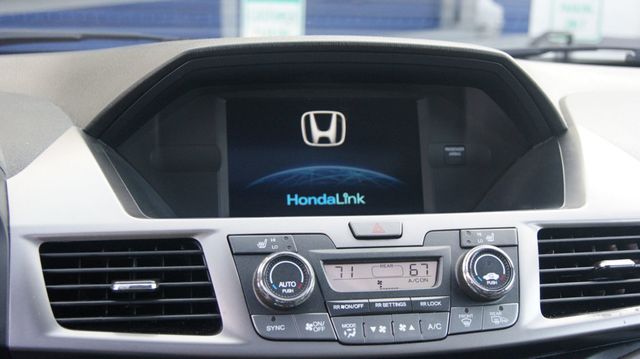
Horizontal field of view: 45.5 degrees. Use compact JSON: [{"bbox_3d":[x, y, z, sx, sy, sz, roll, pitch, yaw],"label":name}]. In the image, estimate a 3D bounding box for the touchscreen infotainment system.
[{"bbox_3d":[0.004,-0.021,0.694,0.177,0.107,0.020,-1,-8,-11],"label":"touchscreen infotainment system"}]

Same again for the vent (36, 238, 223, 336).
[{"bbox_3d":[-0.120,0.072,0.487,0.117,0.064,0.031,0,-31,-5],"label":"vent"}]

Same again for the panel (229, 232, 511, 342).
[{"bbox_3d":[0.043,0.069,0.498,0.202,0.078,0.040,-1,-30,-11],"label":"panel"}]

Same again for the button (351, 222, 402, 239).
[{"bbox_3d":[0.039,0.035,0.518,0.038,0.011,0.010,-1,-30,-11],"label":"button"}]

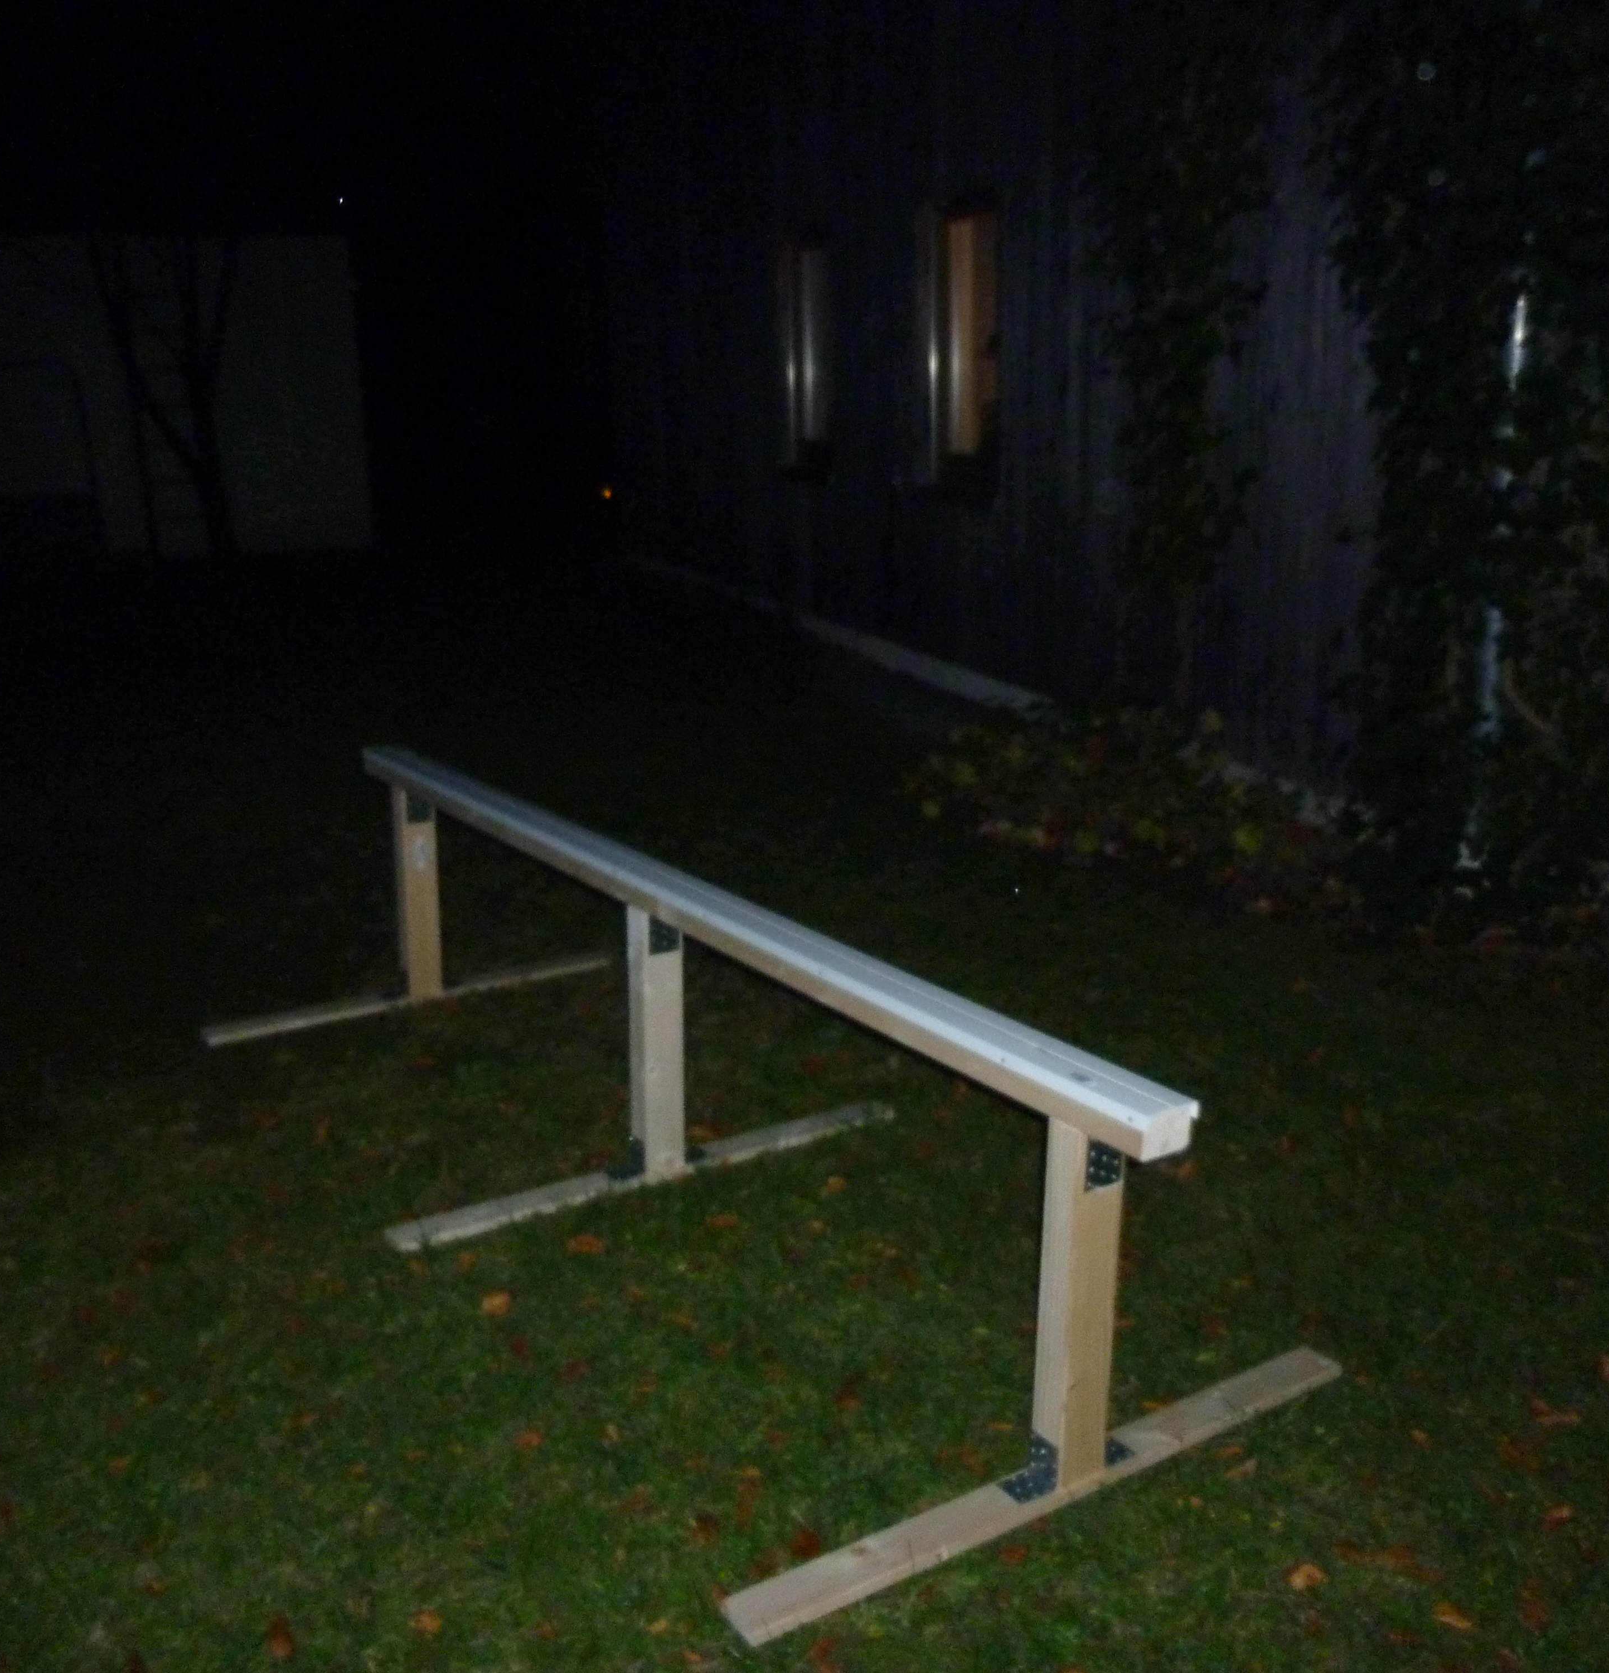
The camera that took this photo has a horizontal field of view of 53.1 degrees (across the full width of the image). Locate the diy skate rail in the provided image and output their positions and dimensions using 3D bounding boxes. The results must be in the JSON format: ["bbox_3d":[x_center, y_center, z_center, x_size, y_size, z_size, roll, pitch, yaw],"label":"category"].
[{"bbox_3d":[-0.316,0.332,3.016,1.042,0.581,2.635,-8,16,-34],"label":"diy skate rail"}]

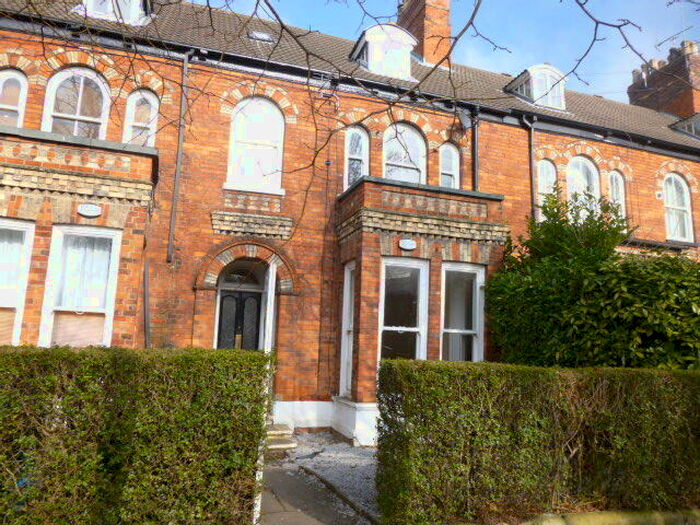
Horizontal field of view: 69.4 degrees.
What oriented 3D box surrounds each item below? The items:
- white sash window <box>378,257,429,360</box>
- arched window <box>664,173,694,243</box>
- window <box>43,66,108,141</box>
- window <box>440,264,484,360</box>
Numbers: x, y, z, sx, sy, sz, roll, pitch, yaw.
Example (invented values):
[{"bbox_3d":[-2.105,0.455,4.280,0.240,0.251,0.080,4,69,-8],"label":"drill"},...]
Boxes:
[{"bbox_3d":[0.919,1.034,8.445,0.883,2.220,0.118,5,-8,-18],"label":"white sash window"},{"bbox_3d":[8.556,-1.436,13.262,0.956,1.846,0.150,5,-8,-19],"label":"arched window"},{"bbox_3d":[-4.757,-2.527,8.793,0.975,1.808,0.150,5,-8,-19],"label":"window"},{"bbox_3d":[2.003,1.209,9.154,0.891,2.445,0.150,5,-8,-19],"label":"window"}]

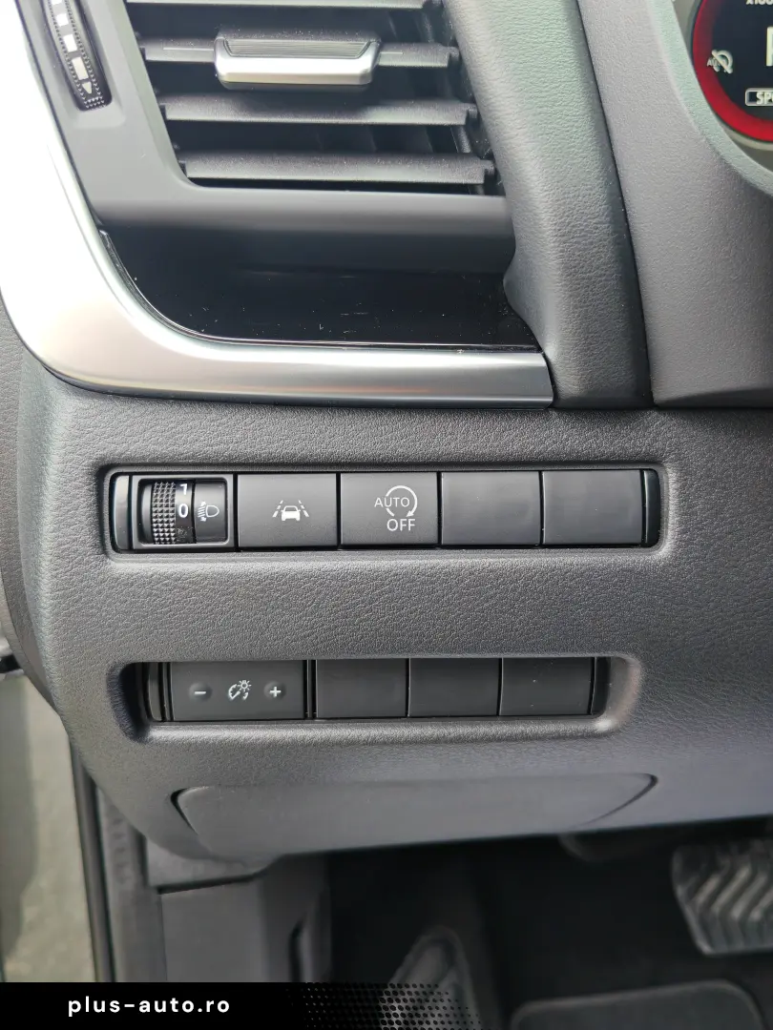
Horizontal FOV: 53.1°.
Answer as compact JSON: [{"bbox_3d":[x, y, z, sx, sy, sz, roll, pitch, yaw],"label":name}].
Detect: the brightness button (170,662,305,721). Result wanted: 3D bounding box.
[{"bbox_3d":[-0.044,0.051,0.236,0.039,0.020,0.009,-1,13,0],"label":"brightness button"}]

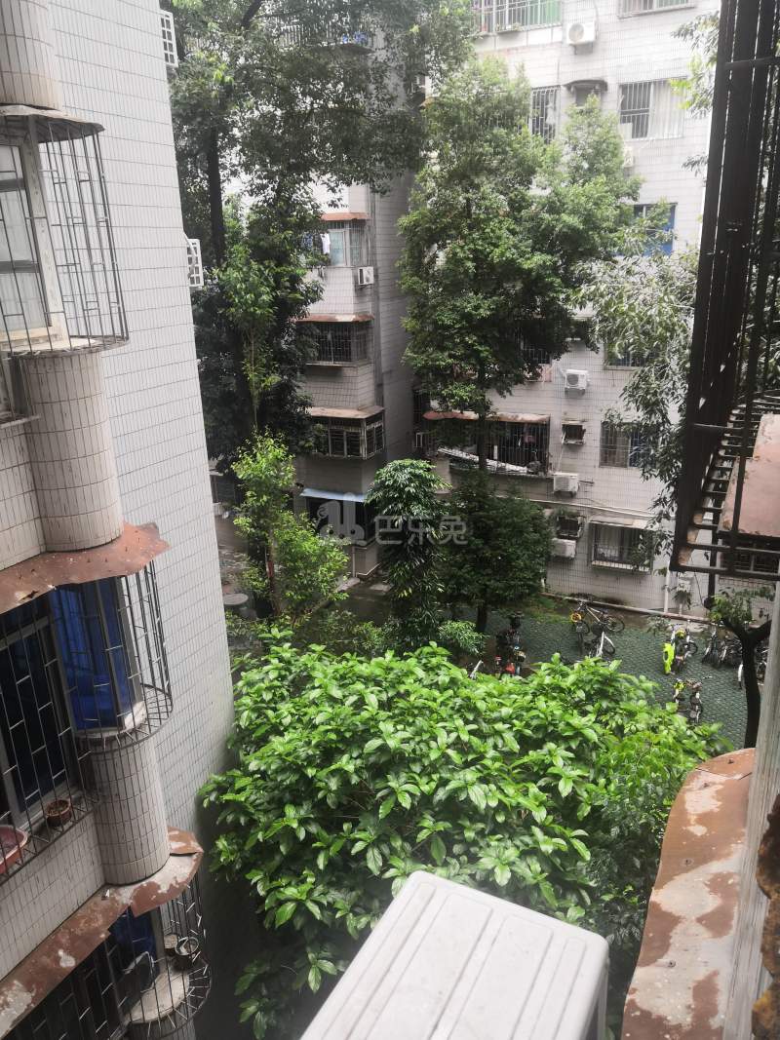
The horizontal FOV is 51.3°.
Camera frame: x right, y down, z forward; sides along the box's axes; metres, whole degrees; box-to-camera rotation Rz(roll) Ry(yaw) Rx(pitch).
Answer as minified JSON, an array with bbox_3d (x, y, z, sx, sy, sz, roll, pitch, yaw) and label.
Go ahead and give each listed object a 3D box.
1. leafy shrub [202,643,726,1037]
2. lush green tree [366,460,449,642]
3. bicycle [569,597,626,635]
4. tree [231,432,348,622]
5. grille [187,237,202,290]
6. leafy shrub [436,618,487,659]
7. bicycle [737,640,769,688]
[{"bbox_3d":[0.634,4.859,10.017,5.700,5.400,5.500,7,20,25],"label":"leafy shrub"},{"bbox_3d":[0.462,1.133,22.143,2.200,5.700,2.100,-2,19,0],"label":"lush green tree"},{"bbox_3d":[6.242,2.937,24.077,1.650,1.000,0.600,-3,18,-2],"label":"bicycle"},{"bbox_3d":[-2.833,0.527,23.902,3.000,5.800,2.800,-2,19,0],"label":"tree"},{"bbox_3d":[-2.322,-2.960,9.336,0.250,0.540,0.360,7,20,25],"label":"grille"},{"bbox_3d":[2.007,3.378,23.041,1.350,1.100,1.250,7,20,25],"label":"leafy shrub"},{"bbox_3d":[9.457,3.759,21.168,0.600,1.000,1.650,14,25,41],"label":"bicycle"}]

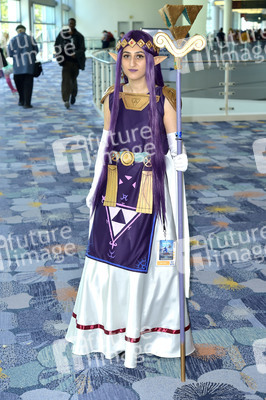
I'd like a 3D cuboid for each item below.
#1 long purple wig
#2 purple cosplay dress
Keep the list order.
[{"bbox_3d":[-0.007,-0.368,3.251,0.340,0.897,0.300,3,15,15],"label":"long purple wig"},{"bbox_3d":[0.001,0.100,3.422,0.660,1.365,0.560,3,15,15],"label":"purple cosplay dress"}]

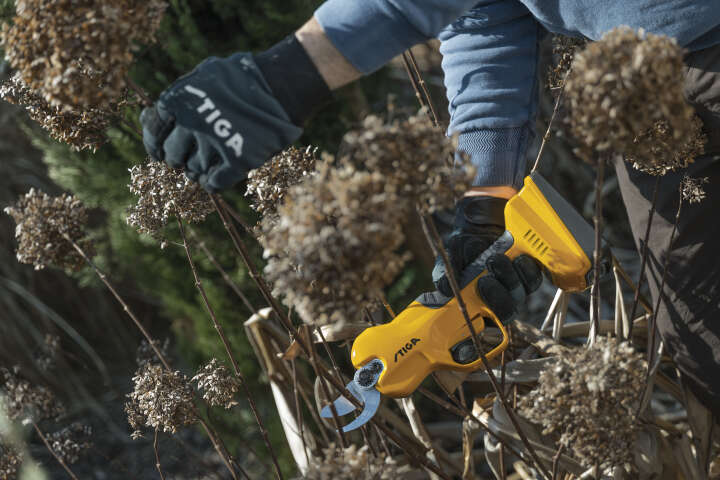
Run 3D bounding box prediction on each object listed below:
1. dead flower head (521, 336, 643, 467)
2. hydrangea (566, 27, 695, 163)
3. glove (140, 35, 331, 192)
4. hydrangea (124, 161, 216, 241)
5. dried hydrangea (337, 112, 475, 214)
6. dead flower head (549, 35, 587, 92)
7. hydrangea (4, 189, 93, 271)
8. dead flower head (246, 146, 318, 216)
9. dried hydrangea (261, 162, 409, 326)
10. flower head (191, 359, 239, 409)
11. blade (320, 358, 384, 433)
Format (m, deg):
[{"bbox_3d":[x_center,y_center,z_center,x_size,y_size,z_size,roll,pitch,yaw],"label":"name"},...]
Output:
[{"bbox_3d":[0.203,0.148,1.640,0.116,0.118,0.114,0,13,0],"label":"dead flower head"},{"bbox_3d":[0.228,-0.123,1.520,0.108,0.113,0.108,0,13,0],"label":"hydrangea"},{"bbox_3d":[-0.121,-0.121,1.720,0.185,0.120,0.105,-29,6,-6],"label":"glove"},{"bbox_3d":[-0.189,-0.039,1.790,0.088,0.084,0.085,0,13,0],"label":"hydrangea"},{"bbox_3d":[0.039,-0.063,1.530,0.115,0.092,0.112,0,13,0],"label":"dried hydrangea"},{"bbox_3d":[0.220,-0.185,1.880,0.050,0.058,0.050,0,13,0],"label":"dead flower head"},{"bbox_3d":[-0.322,-0.011,1.860,0.090,0.085,0.087,-17,1,0],"label":"hydrangea"},{"bbox_3d":[-0.074,-0.054,1.790,0.082,0.078,0.080,0,13,0],"label":"dead flower head"},{"bbox_3d":[-0.021,0.004,1.460,0.120,0.127,0.120,0,13,0],"label":"dried hydrangea"},{"bbox_3d":[-0.145,0.143,1.800,0.048,0.049,0.047,0,13,0],"label":"flower head"},{"bbox_3d":[-0.003,0.151,1.770,0.042,0.083,0.016,33,-3,0],"label":"blade"}]

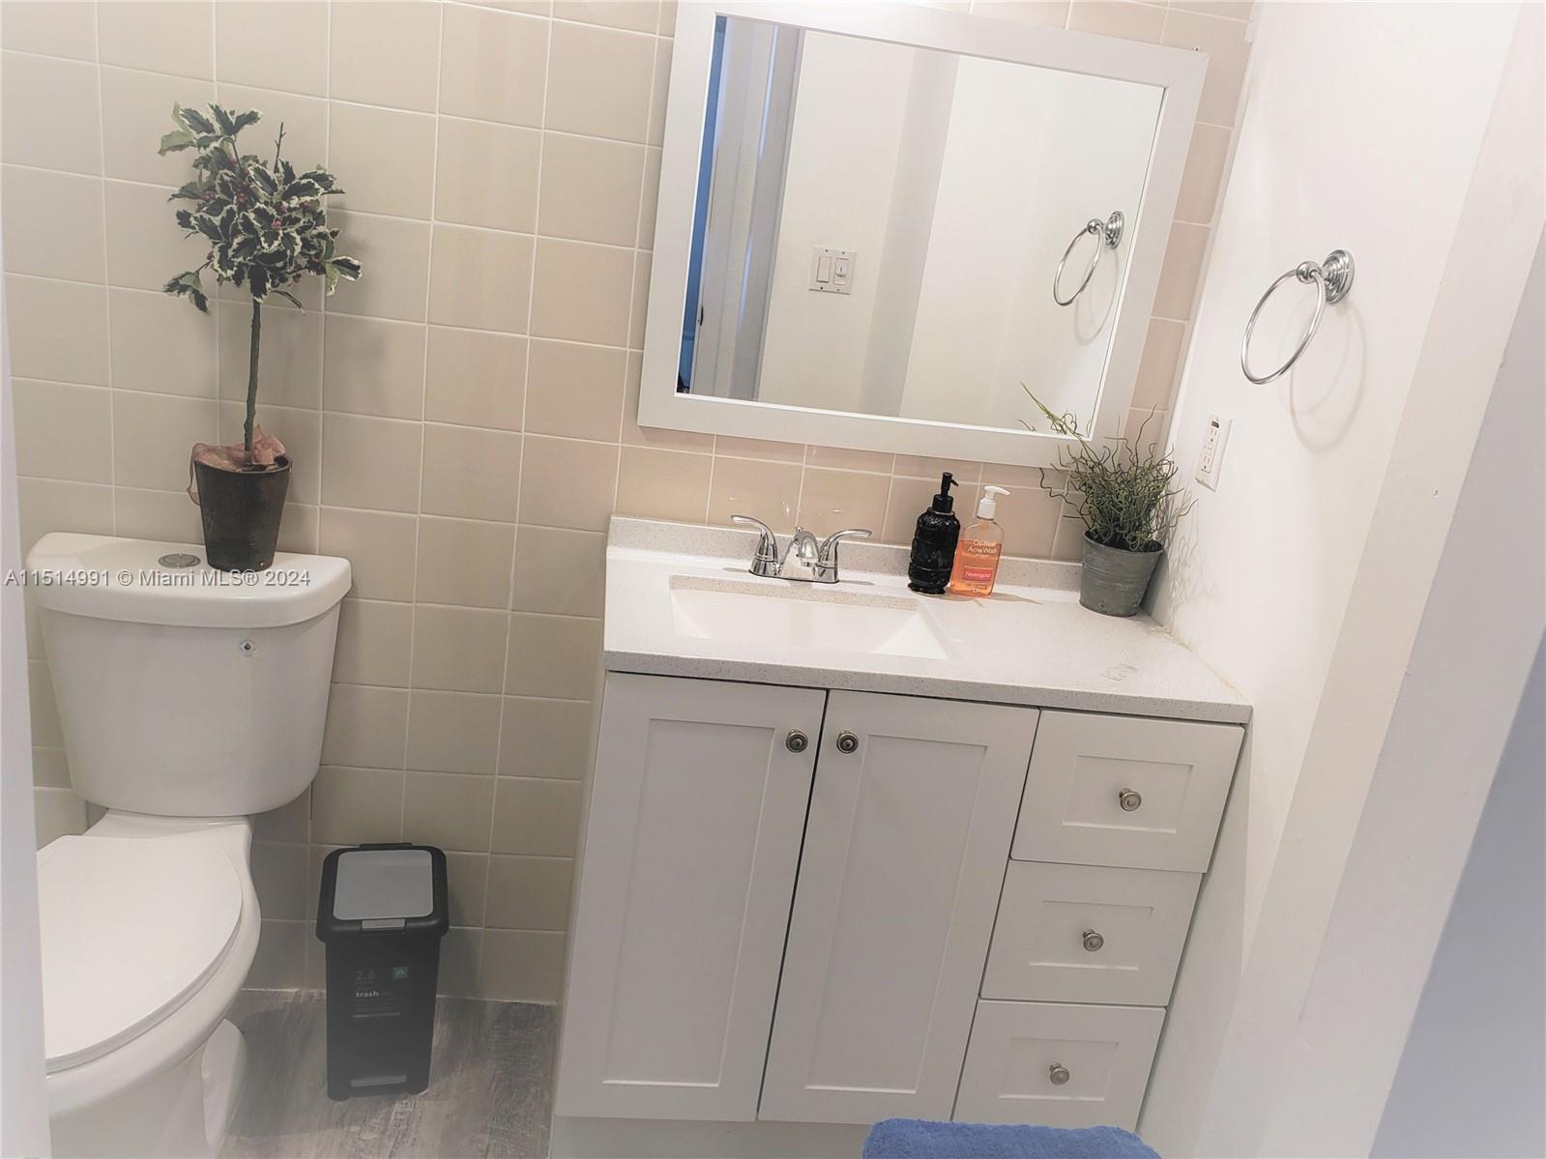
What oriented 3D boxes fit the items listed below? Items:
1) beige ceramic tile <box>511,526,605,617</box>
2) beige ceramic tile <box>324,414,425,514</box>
[{"bbox_3d":[-0.357,-0.009,1.940,0.150,0.150,0.010,5,17,-9],"label":"beige ceramic tile"},{"bbox_3d":[-0.643,-0.184,1.862,0.152,0.152,0.010,5,17,-10],"label":"beige ceramic tile"}]

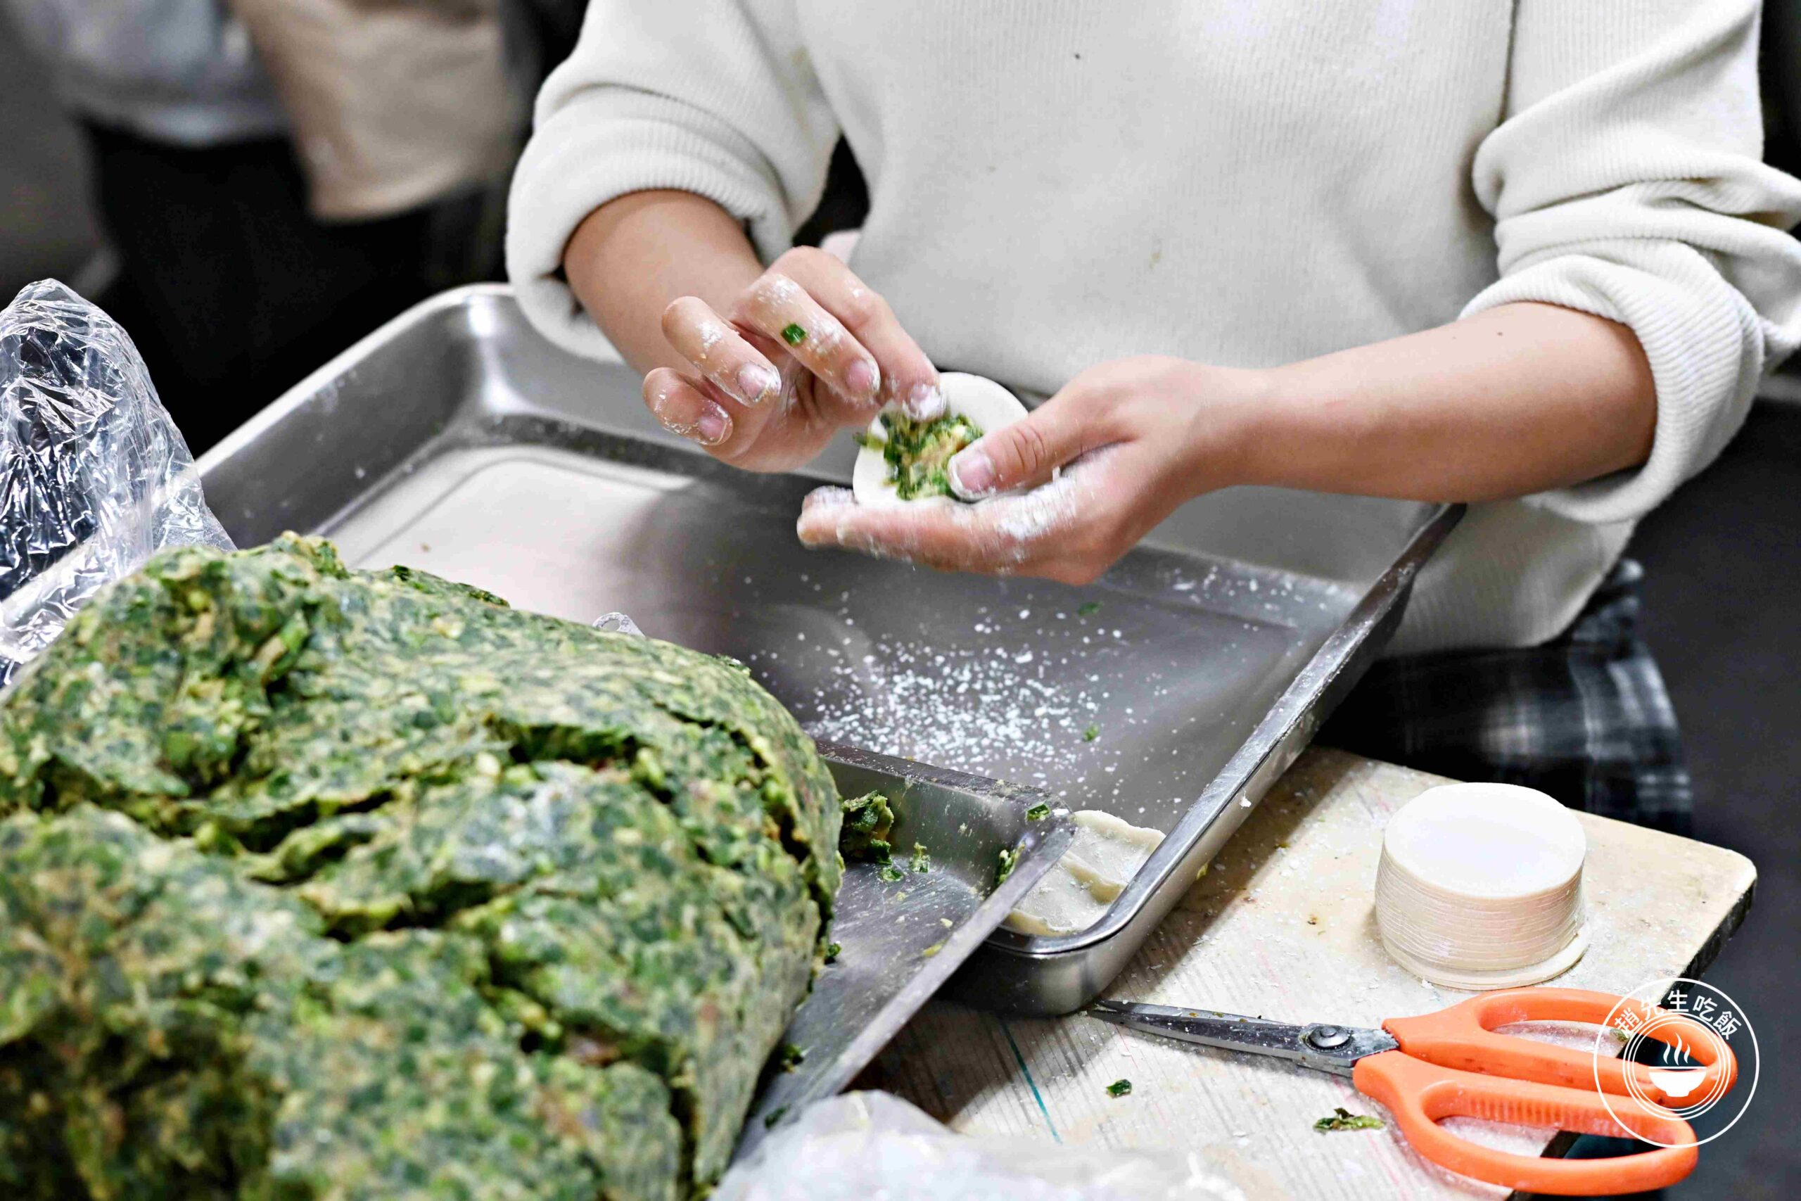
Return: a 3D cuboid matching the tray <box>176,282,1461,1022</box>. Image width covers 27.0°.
[{"bbox_3d":[-0.066,0.009,1.433,0.487,0.052,0.364,12,33,26],"label":"tray"}]

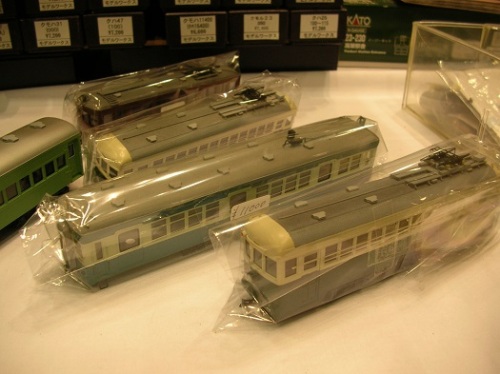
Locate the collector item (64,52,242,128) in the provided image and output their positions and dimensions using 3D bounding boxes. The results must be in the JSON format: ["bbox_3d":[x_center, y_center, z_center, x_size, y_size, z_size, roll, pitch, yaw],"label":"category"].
[{"bbox_3d":[-0.070,-0.069,0.411,0.041,0.049,0.154,22,33,36],"label":"collector item"}]

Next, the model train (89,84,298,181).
[{"bbox_3d":[-0.031,-0.028,0.334,0.035,0.044,0.151,25,35,39],"label":"model train"}]

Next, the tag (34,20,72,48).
[{"bbox_3d":[-0.217,-0.169,0.557,0.036,0.028,0.001,-3,27,-9],"label":"tag"}]

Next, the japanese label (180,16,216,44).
[{"bbox_3d":[-0.058,-0.175,0.563,0.040,0.028,0.001,-3,27,-9],"label":"japanese label"}]

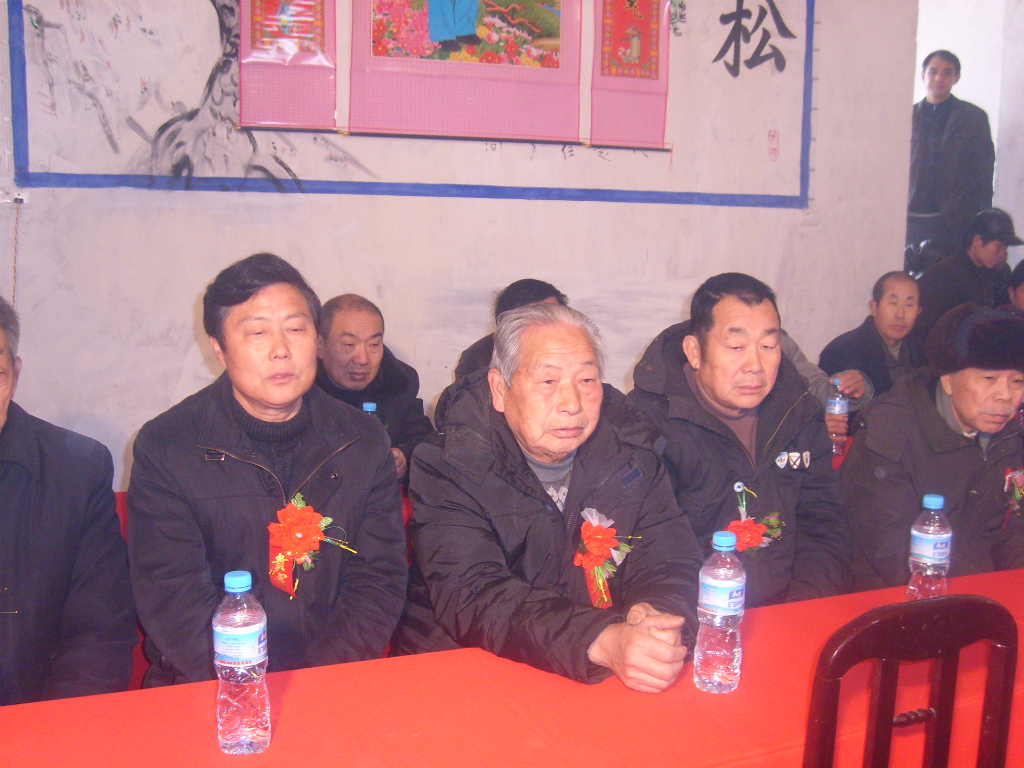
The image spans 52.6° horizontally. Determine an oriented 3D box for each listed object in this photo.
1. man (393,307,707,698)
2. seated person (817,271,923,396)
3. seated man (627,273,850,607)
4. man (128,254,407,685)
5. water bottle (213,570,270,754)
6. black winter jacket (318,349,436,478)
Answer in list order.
[{"bbox_3d":[0.065,0.487,1.748,0.490,1.260,0.720,-3,7,-28],"label":"man"},{"bbox_3d":[1.226,0.300,3.238,0.500,1.290,0.720,-1,7,-10],"label":"seated person"},{"bbox_3d":[0.471,0.458,1.824,0.490,1.300,0.720,-2,7,-20],"label":"seated man"},{"bbox_3d":[-0.340,0.477,1.575,0.490,1.320,0.720,-2,7,-19],"label":"man"},{"bbox_3d":[-0.321,0.331,1.240,0.065,0.219,0.065,0,7,0],"label":"water bottle"},{"bbox_3d":[-0.401,0.252,2.519,0.490,0.670,0.400,-3,7,-22],"label":"black winter jacket"}]

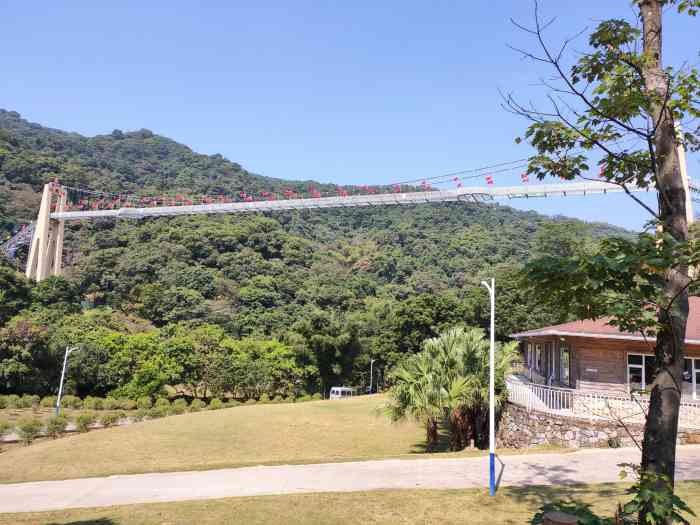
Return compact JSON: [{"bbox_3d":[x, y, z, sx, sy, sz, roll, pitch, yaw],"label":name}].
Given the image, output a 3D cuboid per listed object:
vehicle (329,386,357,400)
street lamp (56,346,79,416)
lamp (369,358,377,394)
[{"bbox_3d":[-0.926,18.773,72.000,4.000,1.920,1.650,10,-12,-41],"label":"vehicle"},{"bbox_3d":[-24.415,10.419,44.002,1.250,6.000,0.250,2,-9,3],"label":"street lamp"},{"bbox_3d":[4.051,19.294,84.671,1.200,6.000,0.250,-3,-10,31],"label":"lamp"}]

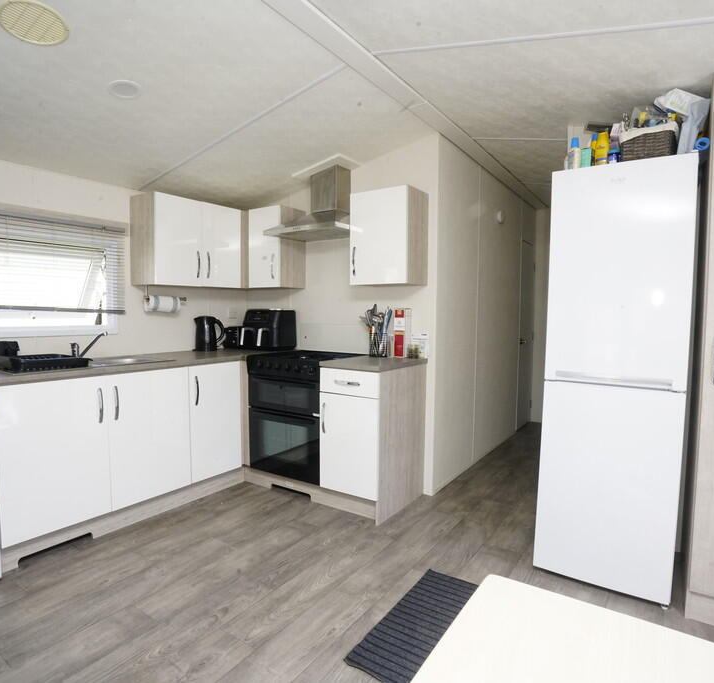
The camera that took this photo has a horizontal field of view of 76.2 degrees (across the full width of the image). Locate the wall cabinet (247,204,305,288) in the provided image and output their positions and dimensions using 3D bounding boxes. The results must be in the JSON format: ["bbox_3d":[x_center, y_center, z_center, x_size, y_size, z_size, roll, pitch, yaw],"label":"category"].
[{"bbox_3d":[-0.609,-0.696,3.461,0.339,0.584,0.277,3,4,34],"label":"wall cabinet"}]

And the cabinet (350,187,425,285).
[{"bbox_3d":[0.209,-0.655,2.948,0.422,0.587,0.273,3,5,35],"label":"cabinet"}]

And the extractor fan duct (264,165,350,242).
[{"bbox_3d":[-0.258,-0.980,3.115,0.616,0.505,0.421,3,4,34],"label":"extractor fan duct"}]

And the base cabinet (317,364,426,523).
[{"bbox_3d":[0.110,0.576,2.851,0.415,0.854,0.581,3,4,34],"label":"base cabinet"}]

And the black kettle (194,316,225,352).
[{"bbox_3d":[-1.091,-0.058,3.397,0.222,0.252,0.155,-1,4,-25],"label":"black kettle"}]

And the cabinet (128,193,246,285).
[{"bbox_3d":[-1.203,-0.693,3.308,0.283,0.587,0.735,3,5,35],"label":"cabinet"}]

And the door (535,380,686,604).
[{"bbox_3d":[1.061,0.621,1.957,0.533,0.865,0.065,3,4,34],"label":"door"}]

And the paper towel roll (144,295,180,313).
[{"bbox_3d":[-1.351,-0.262,3.169,0.110,0.110,0.234,3,5,35],"label":"paper towel roll"}]

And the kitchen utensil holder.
[{"bbox_3d":[0.155,0.023,3.031,0.122,0.150,0.122,3,4,34],"label":"kitchen utensil holder"}]

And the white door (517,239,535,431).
[{"bbox_3d":[1.747,-0.057,4.753,0.040,1.910,0.487,3,5,35],"label":"white door"}]

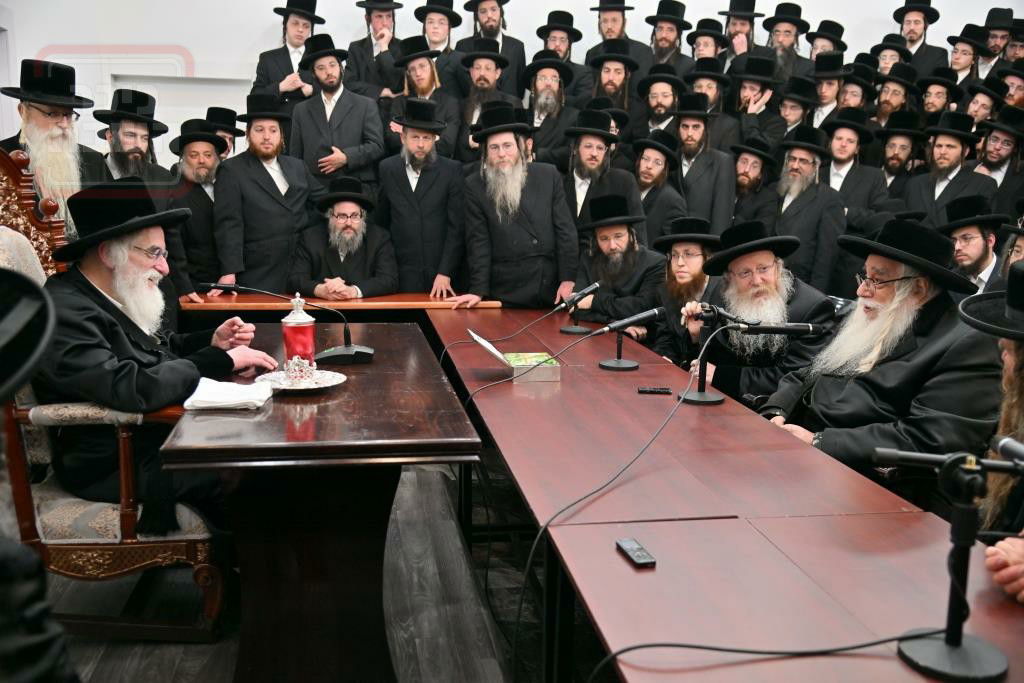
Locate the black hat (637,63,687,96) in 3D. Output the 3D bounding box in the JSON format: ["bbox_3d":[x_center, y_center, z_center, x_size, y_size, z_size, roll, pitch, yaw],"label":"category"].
[{"bbox_3d":[0.918,-1.586,5.900,0.310,0.140,0.340,1,-7,16],"label":"black hat"}]

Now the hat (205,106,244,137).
[{"bbox_3d":[-1.781,-1.353,5.950,0.310,0.130,0.340,8,4,-6],"label":"hat"}]

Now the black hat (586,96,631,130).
[{"bbox_3d":[0.553,-1.373,5.850,0.305,0.140,0.340,-11,-4,14],"label":"black hat"}]

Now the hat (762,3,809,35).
[{"bbox_3d":[1.785,-2.101,6.300,0.310,0.140,0.340,4,2,13],"label":"hat"}]

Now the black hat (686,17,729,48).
[{"bbox_3d":[1.455,-2.289,7.200,0.330,0.155,0.355,5,4,25],"label":"black hat"}]

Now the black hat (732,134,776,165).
[{"bbox_3d":[1.473,-1.165,5.900,0.300,0.145,0.330,18,8,27],"label":"black hat"}]

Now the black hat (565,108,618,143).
[{"bbox_3d":[0.473,-1.278,5.750,0.335,0.165,0.365,7,10,0],"label":"black hat"}]

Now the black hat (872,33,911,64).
[{"bbox_3d":[2.904,-2.246,7.400,0.330,0.155,0.355,4,4,22],"label":"black hat"}]

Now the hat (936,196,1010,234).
[{"bbox_3d":[2.052,-0.574,4.300,0.330,0.130,0.300,-12,13,-20],"label":"hat"}]

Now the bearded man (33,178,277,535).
[{"bbox_3d":[-1.073,0.146,2.999,0.760,1.270,0.600,0,10,-9],"label":"bearded man"}]

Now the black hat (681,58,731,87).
[{"bbox_3d":[1.277,-1.766,6.350,0.300,0.145,0.330,7,8,23],"label":"black hat"}]

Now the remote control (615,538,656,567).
[{"bbox_3d":[0.215,0.371,1.687,0.036,0.013,0.104,-2,10,-14],"label":"remote control"}]

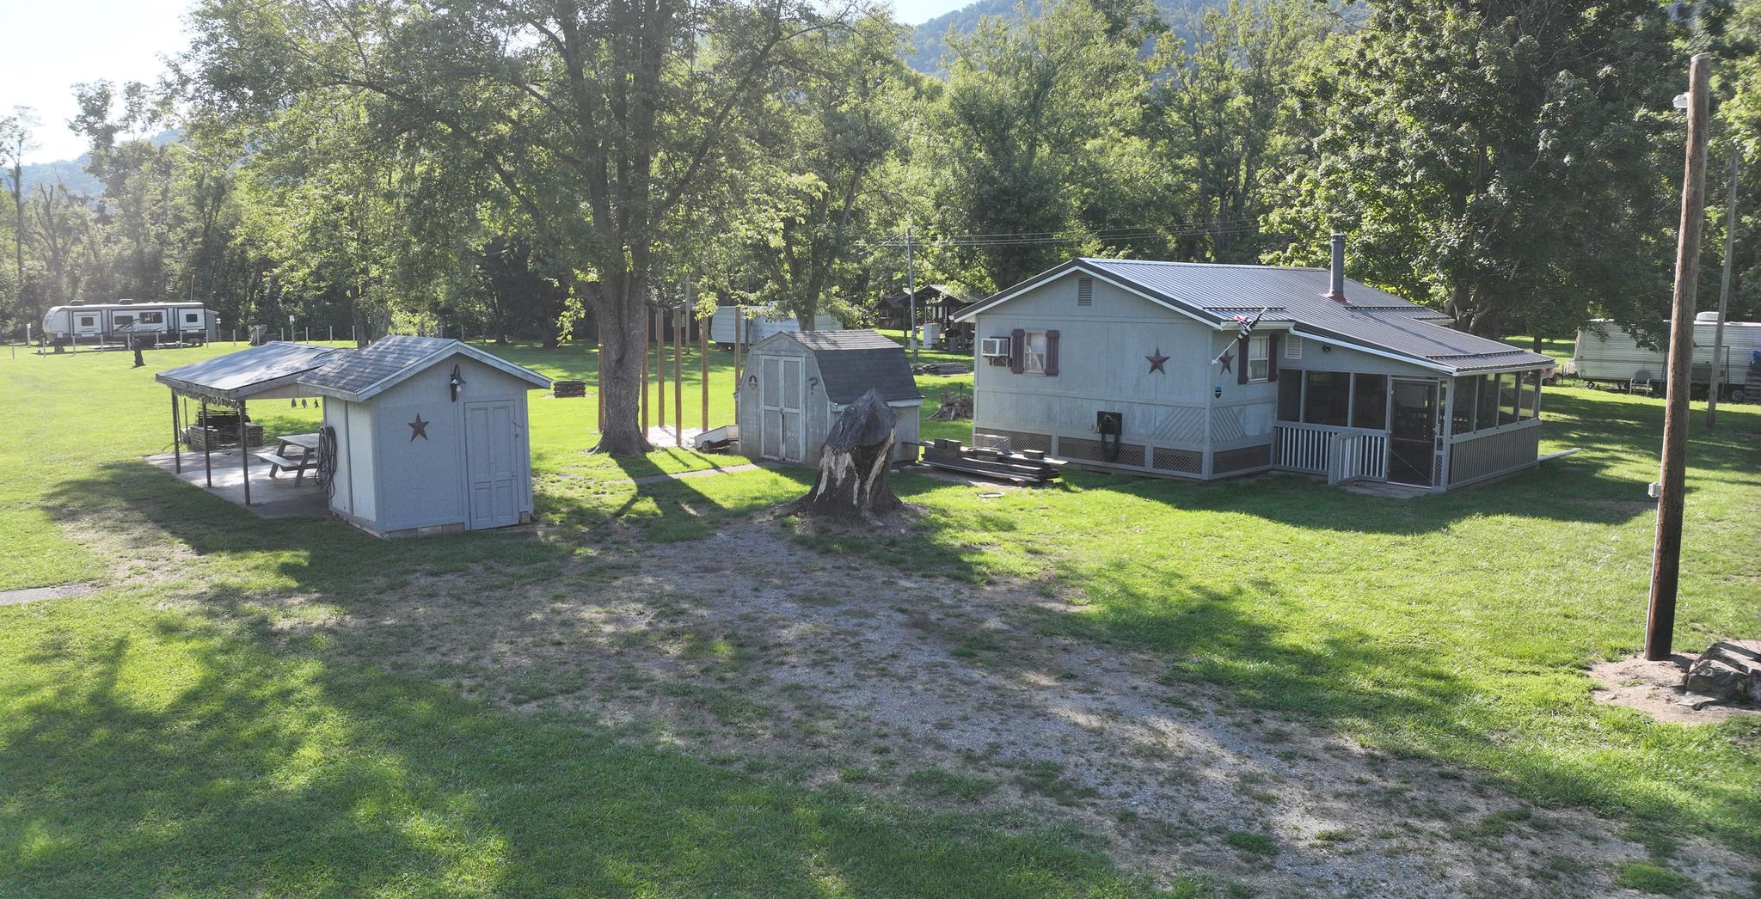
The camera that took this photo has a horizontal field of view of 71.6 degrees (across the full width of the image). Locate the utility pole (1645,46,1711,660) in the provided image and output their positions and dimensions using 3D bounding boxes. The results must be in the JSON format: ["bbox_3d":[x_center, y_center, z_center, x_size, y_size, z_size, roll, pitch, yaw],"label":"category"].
[{"bbox_3d":[7.841,-0.839,11.945,0.400,5.893,0.330,0,7,0],"label":"utility pole"}]

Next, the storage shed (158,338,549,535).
[{"bbox_3d":[-9.928,-0.681,23.018,4.576,2.960,10.781,-6,9,-40],"label":"storage shed"}]

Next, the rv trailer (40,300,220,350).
[{"bbox_3d":[-55.660,-9.177,90.000,10.300,3.500,2.900,-6,9,-40],"label":"rv trailer"}]

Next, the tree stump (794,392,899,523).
[{"bbox_3d":[-0.586,-0.006,21.104,1.750,2.083,1.500,0,7,0],"label":"tree stump"}]

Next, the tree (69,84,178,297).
[{"bbox_3d":[-67.047,-21.182,109.344,9.498,23.019,9.000,0,7,0],"label":"tree"}]

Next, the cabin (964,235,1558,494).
[{"bbox_3d":[9.255,-2.280,28.466,10.800,4.900,10.387,-6,9,-43],"label":"cabin"}]

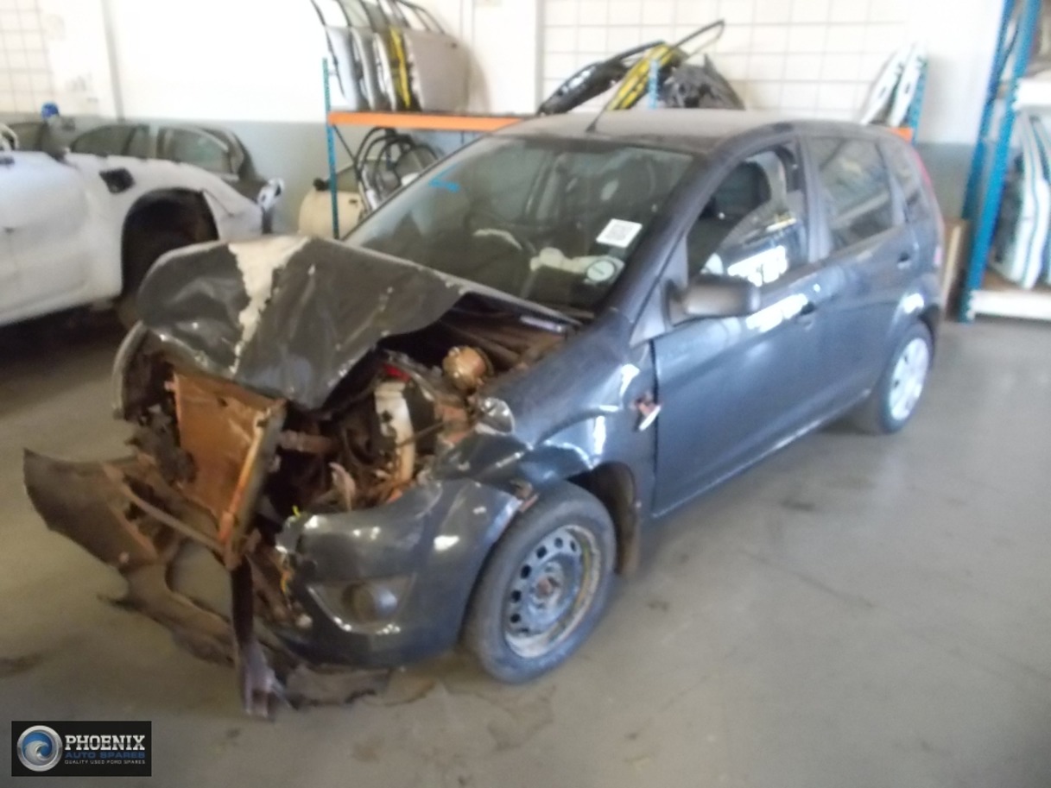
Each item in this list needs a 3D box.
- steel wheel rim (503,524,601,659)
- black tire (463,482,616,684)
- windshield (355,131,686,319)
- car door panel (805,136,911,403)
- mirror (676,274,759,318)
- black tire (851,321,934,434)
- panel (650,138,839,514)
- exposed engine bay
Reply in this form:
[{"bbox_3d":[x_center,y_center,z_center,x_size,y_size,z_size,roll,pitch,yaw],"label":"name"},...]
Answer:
[{"bbox_3d":[0.045,0.509,2.147,0.120,0.390,0.390,19,27,41],"label":"steel wheel rim"},{"bbox_3d":[0.020,0.500,2.169,0.178,0.575,0.575,19,27,41],"label":"black tire"},{"bbox_3d":[-0.053,-0.685,2.748,1.320,0.140,0.780,20,59,42],"label":"windshield"},{"bbox_3d":[1.309,-0.485,3.169,0.860,1.000,0.220,-19,28,-41],"label":"car door panel"},{"bbox_3d":[0.538,-0.273,2.198,0.140,0.150,0.230,-19,28,-41],"label":"mirror"},{"bbox_3d":[1.765,-0.097,3.802,0.575,0.575,0.178,-19,28,-41],"label":"black tire"},{"bbox_3d":[0.674,-0.266,2.584,1.120,1.020,0.220,-19,28,-41],"label":"panel"},{"bbox_3d":[-0.692,0.208,2.460,1.080,0.840,1.500,-19,28,-41],"label":"exposed engine bay"}]

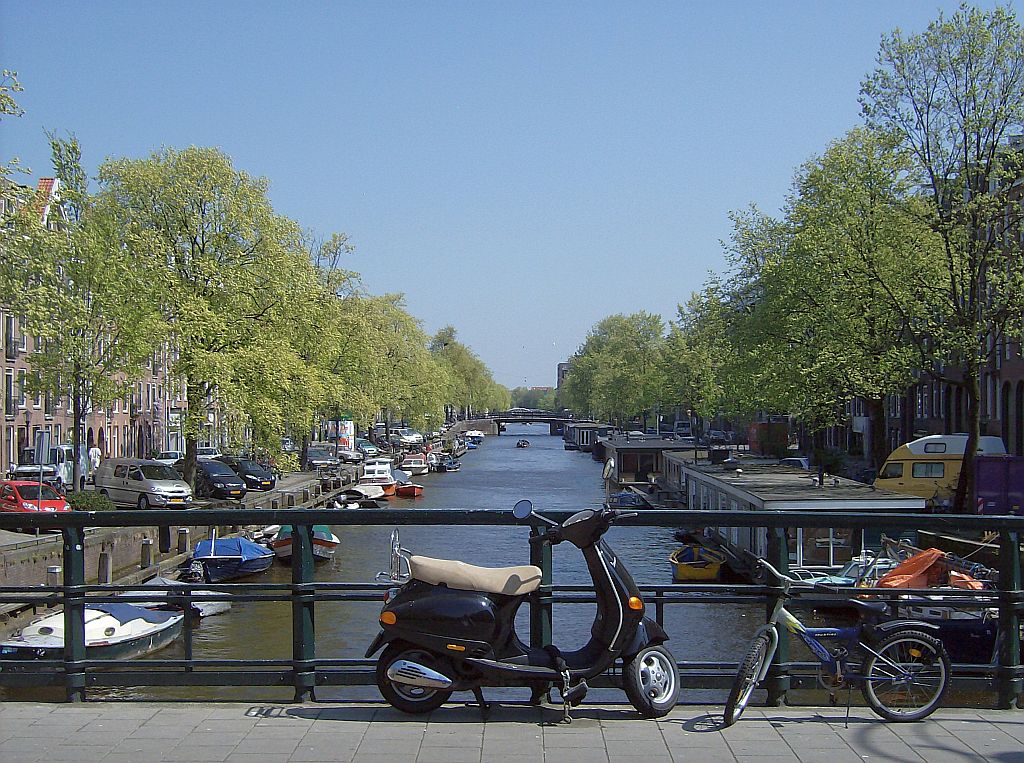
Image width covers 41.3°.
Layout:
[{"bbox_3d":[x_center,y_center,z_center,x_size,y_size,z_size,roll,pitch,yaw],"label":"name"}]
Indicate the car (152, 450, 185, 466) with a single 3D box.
[{"bbox_3d":[-17.670,4.330,71.936,1.720,1.450,4.200,0,-1,2],"label":"car"}]

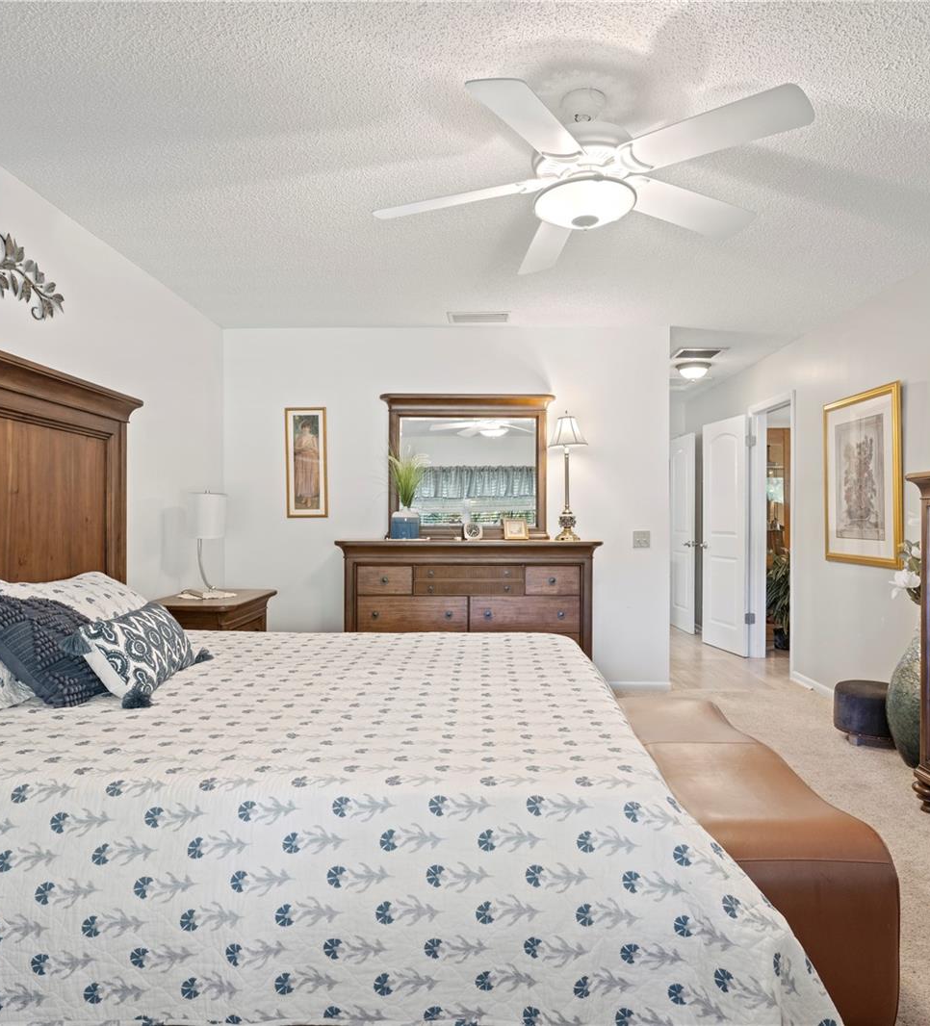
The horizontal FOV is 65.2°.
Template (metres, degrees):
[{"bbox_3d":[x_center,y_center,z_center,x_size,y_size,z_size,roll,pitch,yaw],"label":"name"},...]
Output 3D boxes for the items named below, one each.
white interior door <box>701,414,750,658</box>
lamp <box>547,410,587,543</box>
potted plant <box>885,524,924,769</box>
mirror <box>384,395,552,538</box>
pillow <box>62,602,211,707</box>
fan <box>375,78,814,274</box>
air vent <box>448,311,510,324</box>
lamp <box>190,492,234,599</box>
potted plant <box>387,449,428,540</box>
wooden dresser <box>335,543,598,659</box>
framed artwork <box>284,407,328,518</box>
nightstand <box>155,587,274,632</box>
[{"bbox_3d":[2.295,0.193,6.410,0.040,2.020,0.715,0,0,-12],"label":"white interior door"},{"bbox_3d":[0.663,-0.240,4.700,0.260,0.833,0.260,0,0,0],"label":"lamp"},{"bbox_3d":[2.210,0.600,3.500,0.370,1.220,0.370,0,0,0],"label":"potted plant"},{"bbox_3d":[0.020,-0.302,4.850,1.117,0.963,0.090,0,0,0],"label":"mirror"},{"bbox_3d":[-0.995,0.415,2.270,0.140,0.280,0.510,-32,0,0],"label":"pillow"},{"bbox_3d":[0.373,-1.065,2.228,1.300,0.390,1.300,0,0,0],"label":"fan"},{"bbox_3d":[0.094,-1.252,4.695,0.400,0.020,0.260,0,0,1],"label":"air vent"},{"bbox_3d":[-1.400,0.168,4.020,0.230,0.576,0.230,0,0,0],"label":"lamp"},{"bbox_3d":[-0.366,-0.122,4.660,0.260,0.588,0.220,0,0,0],"label":"potted plant"},{"bbox_3d":[0.031,0.688,4.685,1.630,1.030,0.480,0,0,1],"label":"wooden dresser"},{"bbox_3d":[-1.076,-0.340,4.945,0.284,0.750,0.030,-1,0,1],"label":"framed artwork"},{"bbox_3d":[-1.370,0.833,3.910,0.488,0.754,0.735,0,0,0],"label":"nightstand"}]

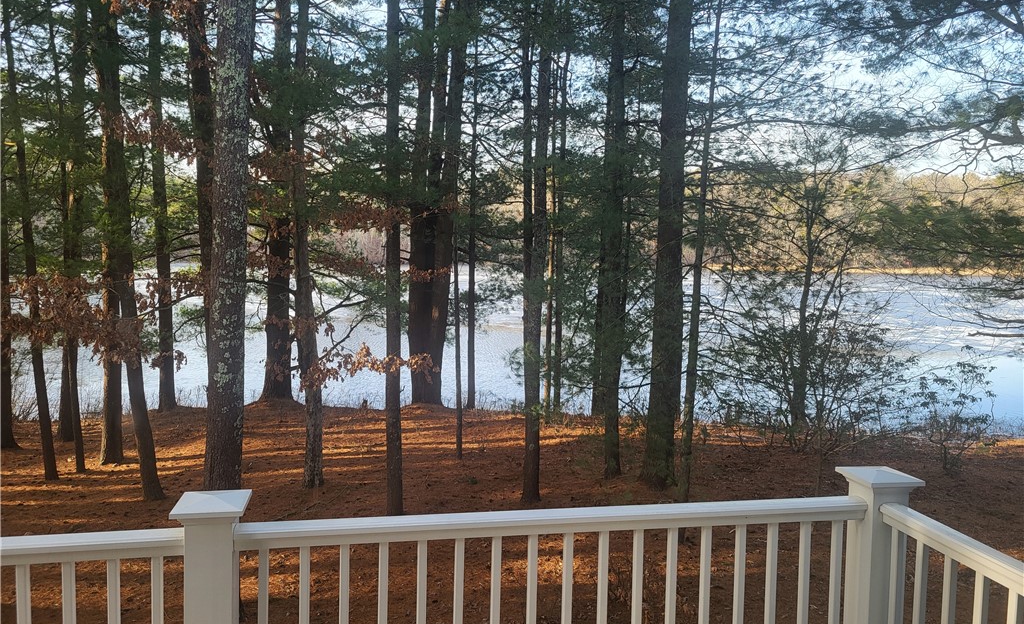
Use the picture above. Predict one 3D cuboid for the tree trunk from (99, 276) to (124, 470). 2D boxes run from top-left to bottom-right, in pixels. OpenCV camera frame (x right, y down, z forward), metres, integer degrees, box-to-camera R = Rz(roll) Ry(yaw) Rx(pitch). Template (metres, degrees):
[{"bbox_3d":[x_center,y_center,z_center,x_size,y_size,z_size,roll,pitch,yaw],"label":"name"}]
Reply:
[{"bbox_3d":[-7.707,1.078,14.800,0.380,3.750,0.380,-1,5,-28],"label":"tree trunk"}]

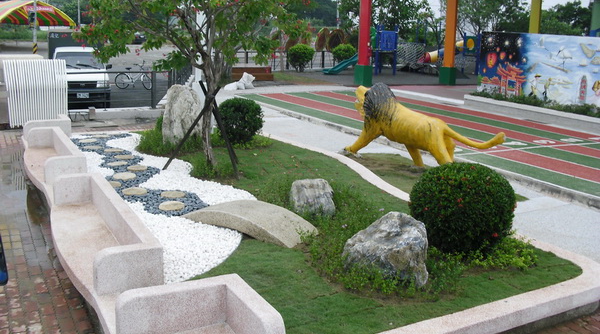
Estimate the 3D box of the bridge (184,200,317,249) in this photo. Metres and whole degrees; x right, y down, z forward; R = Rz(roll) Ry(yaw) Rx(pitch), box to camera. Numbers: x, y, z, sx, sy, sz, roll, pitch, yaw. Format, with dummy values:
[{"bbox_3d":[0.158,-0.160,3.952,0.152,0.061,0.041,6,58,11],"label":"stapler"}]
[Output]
[{"bbox_3d":[-0.563,0.542,6.763,1.560,0.260,0.560,10,15,35],"label":"bridge"}]

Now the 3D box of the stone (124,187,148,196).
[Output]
[{"bbox_3d":[-2.145,0.331,8.131,0.330,0.050,0.350,-2,12,-15],"label":"stone"}]

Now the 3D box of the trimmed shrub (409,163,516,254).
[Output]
[{"bbox_3d":[1.561,0.403,6.028,1.000,0.900,1.000,5,12,15],"label":"trimmed shrub"}]

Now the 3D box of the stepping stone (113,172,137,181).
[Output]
[{"bbox_3d":[-2.500,0.154,8.918,0.340,0.050,0.360,-2,12,-15],"label":"stepping stone"}]

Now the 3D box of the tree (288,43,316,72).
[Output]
[{"bbox_3d":[0.103,-5.900,33.865,1.423,1.523,1.423,2,13,0],"label":"tree"}]

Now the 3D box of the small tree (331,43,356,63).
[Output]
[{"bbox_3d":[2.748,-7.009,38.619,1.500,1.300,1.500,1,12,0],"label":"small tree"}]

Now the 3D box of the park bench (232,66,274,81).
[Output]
[{"bbox_3d":[-2.106,-4.142,27.871,1.782,0.560,0.520,-5,14,-28],"label":"park bench"}]

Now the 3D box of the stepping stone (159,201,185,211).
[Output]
[{"bbox_3d":[-1.516,0.462,7.405,0.296,0.040,0.296,2,13,0],"label":"stepping stone"}]

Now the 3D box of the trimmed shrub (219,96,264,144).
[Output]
[{"bbox_3d":[-1.048,-0.823,11.217,0.817,0.858,0.817,2,13,0],"label":"trimmed shrub"}]

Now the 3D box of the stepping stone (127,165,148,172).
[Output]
[{"bbox_3d":[-2.469,0.035,9.483,0.310,0.050,0.320,-2,12,-15],"label":"stepping stone"}]

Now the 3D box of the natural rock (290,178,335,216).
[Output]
[{"bbox_3d":[0.153,0.358,7.269,0.509,0.388,0.408,2,13,0],"label":"natural rock"}]

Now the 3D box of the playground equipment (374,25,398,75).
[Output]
[{"bbox_3d":[4.714,-6.344,33.795,1.200,2.700,1.200,3,12,10],"label":"playground equipment"}]

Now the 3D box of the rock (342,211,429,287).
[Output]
[{"bbox_3d":[0.722,0.708,5.339,0.703,0.582,0.527,2,13,0],"label":"rock"}]

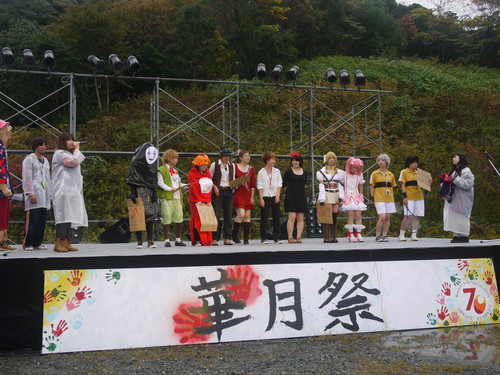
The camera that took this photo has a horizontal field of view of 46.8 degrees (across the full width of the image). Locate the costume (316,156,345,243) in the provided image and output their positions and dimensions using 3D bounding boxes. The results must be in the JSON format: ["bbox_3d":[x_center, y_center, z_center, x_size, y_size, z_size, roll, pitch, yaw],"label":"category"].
[{"bbox_3d":[1.463,0.202,10.500,0.490,1.621,0.310,-1,-3,3],"label":"costume"}]

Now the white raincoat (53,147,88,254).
[{"bbox_3d":[-2.565,0.165,8.276,0.460,1.490,0.500,-1,-3,7],"label":"white raincoat"}]

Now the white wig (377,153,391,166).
[{"bbox_3d":[2.461,-0.502,10.650,0.250,0.267,0.260,-2,-4,28],"label":"white wig"}]

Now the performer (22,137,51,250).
[{"bbox_3d":[-3.303,0.201,8.950,0.300,1.533,0.410,-3,-4,38],"label":"performer"}]

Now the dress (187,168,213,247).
[{"bbox_3d":[-0.848,0.221,10.000,0.370,1.584,0.330,2,-4,-35],"label":"dress"}]

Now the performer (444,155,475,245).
[{"bbox_3d":[3.645,0.184,10.100,0.420,1.573,0.450,0,-3,-12],"label":"performer"}]

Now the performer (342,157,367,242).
[{"bbox_3d":[1.913,0.225,10.600,0.450,1.569,0.340,-1,-3,10],"label":"performer"}]

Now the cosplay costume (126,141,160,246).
[{"bbox_3d":[-1.726,0.129,9.300,0.460,1.706,0.360,1,-4,-30],"label":"cosplay costume"}]

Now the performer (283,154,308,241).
[{"bbox_3d":[0.819,0.189,10.400,0.450,1.638,0.290,-1,-3,3],"label":"performer"}]

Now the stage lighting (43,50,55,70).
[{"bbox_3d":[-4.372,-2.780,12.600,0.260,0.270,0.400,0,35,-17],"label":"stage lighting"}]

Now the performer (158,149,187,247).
[{"bbox_3d":[-1.306,0.180,9.800,0.400,1.666,0.330,2,-4,-42],"label":"performer"}]

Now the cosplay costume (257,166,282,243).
[{"bbox_3d":[0.358,0.320,10.350,0.440,1.392,0.270,0,-3,-8],"label":"cosplay costume"}]

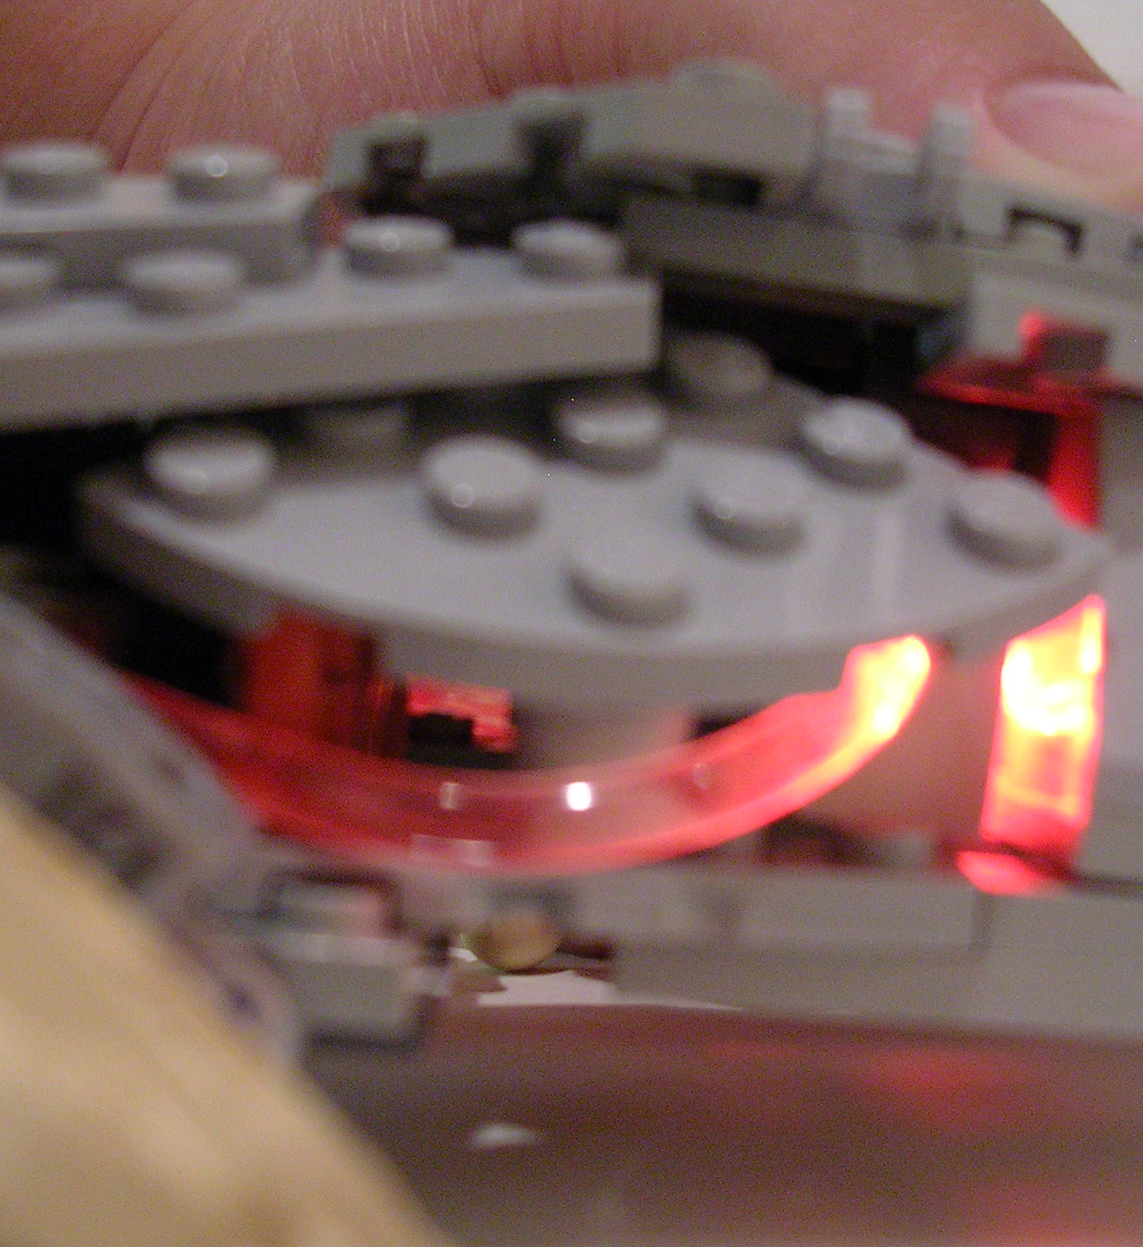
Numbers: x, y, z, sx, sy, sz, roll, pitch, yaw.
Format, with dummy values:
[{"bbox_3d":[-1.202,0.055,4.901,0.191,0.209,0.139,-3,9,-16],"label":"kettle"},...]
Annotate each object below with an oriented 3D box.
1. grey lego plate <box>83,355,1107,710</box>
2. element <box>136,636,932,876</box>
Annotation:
[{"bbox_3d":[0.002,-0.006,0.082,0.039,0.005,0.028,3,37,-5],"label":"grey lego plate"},{"bbox_3d":[-0.002,0.005,0.073,0.032,0.005,0.009,2,29,-3],"label":"element"}]

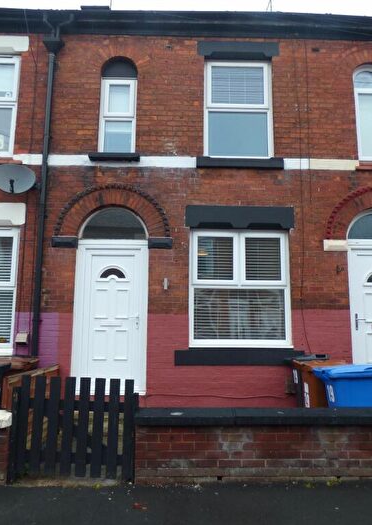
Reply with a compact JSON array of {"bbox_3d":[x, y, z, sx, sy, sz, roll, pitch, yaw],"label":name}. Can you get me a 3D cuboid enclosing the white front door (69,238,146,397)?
[{"bbox_3d":[-1.011,0.730,5.581,0.978,2.108,0.100,1,-9,-2],"label":"white front door"}]

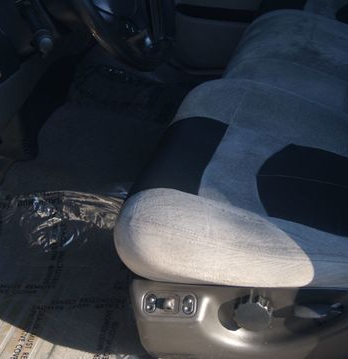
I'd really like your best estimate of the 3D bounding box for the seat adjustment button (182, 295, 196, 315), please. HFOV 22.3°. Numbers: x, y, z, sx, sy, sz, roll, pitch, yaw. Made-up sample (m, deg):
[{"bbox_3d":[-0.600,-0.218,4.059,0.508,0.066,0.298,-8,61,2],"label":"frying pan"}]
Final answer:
[{"bbox_3d":[0.024,0.191,1.347,0.020,0.030,0.010,5,30,9],"label":"seat adjustment button"}]

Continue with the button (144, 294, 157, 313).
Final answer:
[{"bbox_3d":[-0.036,0.192,1.365,0.019,0.029,0.010,5,30,9],"label":"button"}]

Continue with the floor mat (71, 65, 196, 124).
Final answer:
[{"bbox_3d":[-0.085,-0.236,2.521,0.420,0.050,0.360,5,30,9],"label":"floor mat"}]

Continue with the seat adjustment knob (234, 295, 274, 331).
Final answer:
[{"bbox_3d":[0.122,0.203,1.339,0.056,0.056,0.026,5,30,9],"label":"seat adjustment knob"}]

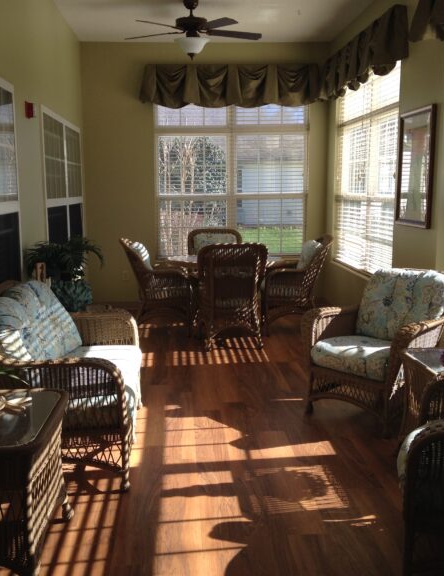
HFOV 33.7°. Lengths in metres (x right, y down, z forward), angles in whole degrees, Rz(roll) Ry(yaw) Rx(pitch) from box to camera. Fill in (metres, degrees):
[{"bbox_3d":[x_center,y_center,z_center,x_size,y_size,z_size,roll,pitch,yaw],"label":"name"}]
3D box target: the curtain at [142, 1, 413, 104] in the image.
[{"bbox_3d":[0.243,-2.198,7.243,2.243,0.495,3.051,-1,8,-3],"label":"curtain"}]

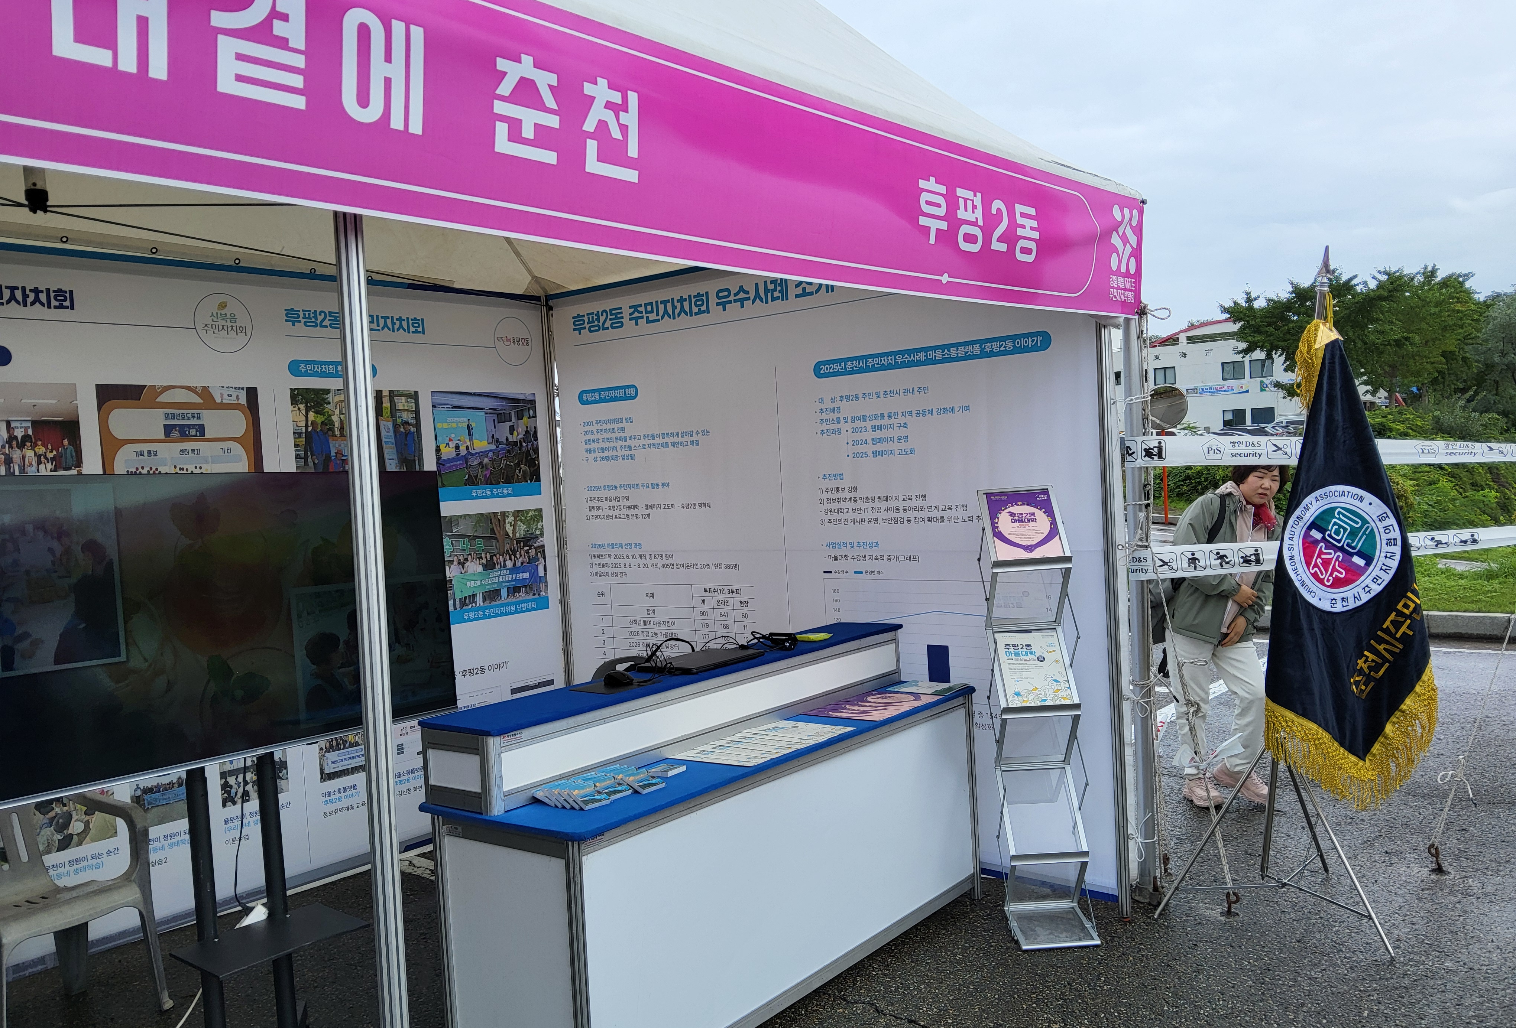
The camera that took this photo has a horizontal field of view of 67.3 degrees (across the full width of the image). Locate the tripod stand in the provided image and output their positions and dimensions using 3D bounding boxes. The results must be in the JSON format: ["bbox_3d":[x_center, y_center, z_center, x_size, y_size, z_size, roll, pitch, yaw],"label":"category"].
[{"bbox_3d":[1.690,1.013,3.910,0.684,0.700,0.743,-3,2,12],"label":"tripod stand"}]

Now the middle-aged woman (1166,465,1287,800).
[{"bbox_3d":[2.089,0.535,5.128,0.500,1.550,0.470,-4,2,-28],"label":"middle-aged woman"}]

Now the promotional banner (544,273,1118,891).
[{"bbox_3d":[0.129,0.155,4.696,2.650,2.450,0.040,-2,2,37],"label":"promotional banner"}]

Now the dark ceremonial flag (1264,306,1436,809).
[{"bbox_3d":[1.982,0.144,3.800,0.520,1.640,0.320,-2,2,18],"label":"dark ceremonial flag"}]

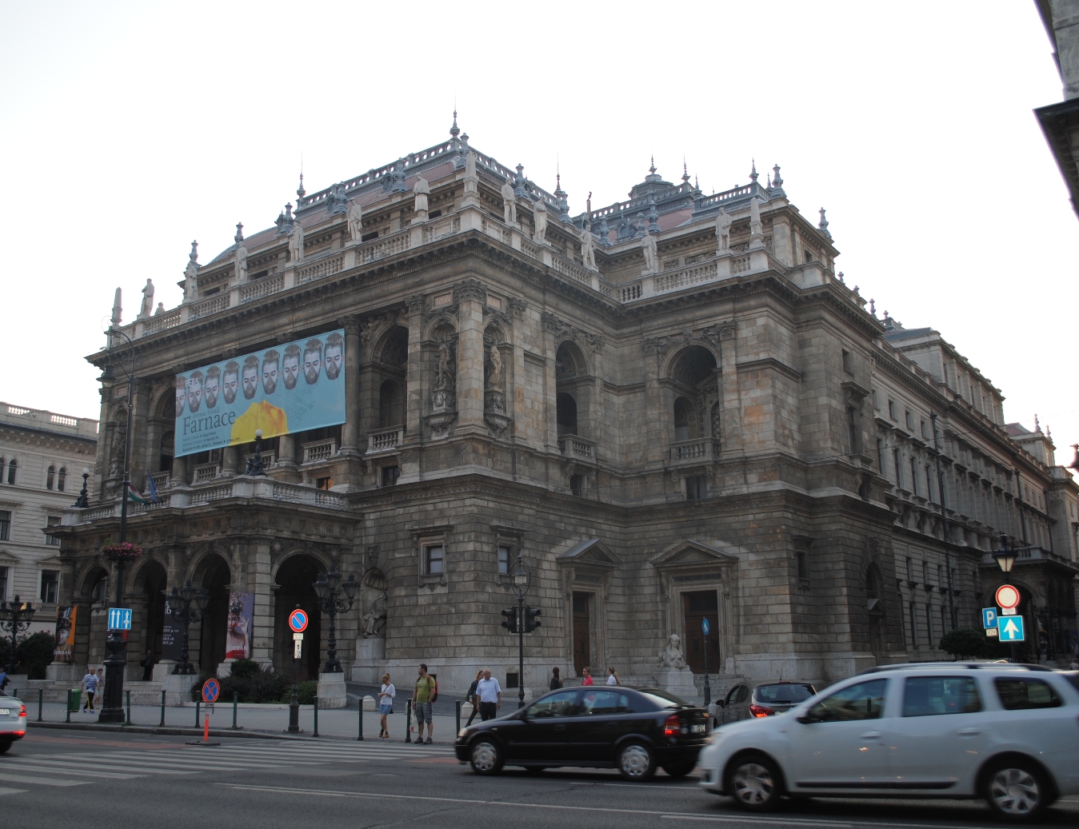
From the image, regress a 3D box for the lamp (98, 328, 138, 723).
[{"bbox_3d":[-13.694,3.439,33.232,0.950,12.400,1.600,-10,-17,34],"label":"lamp"}]

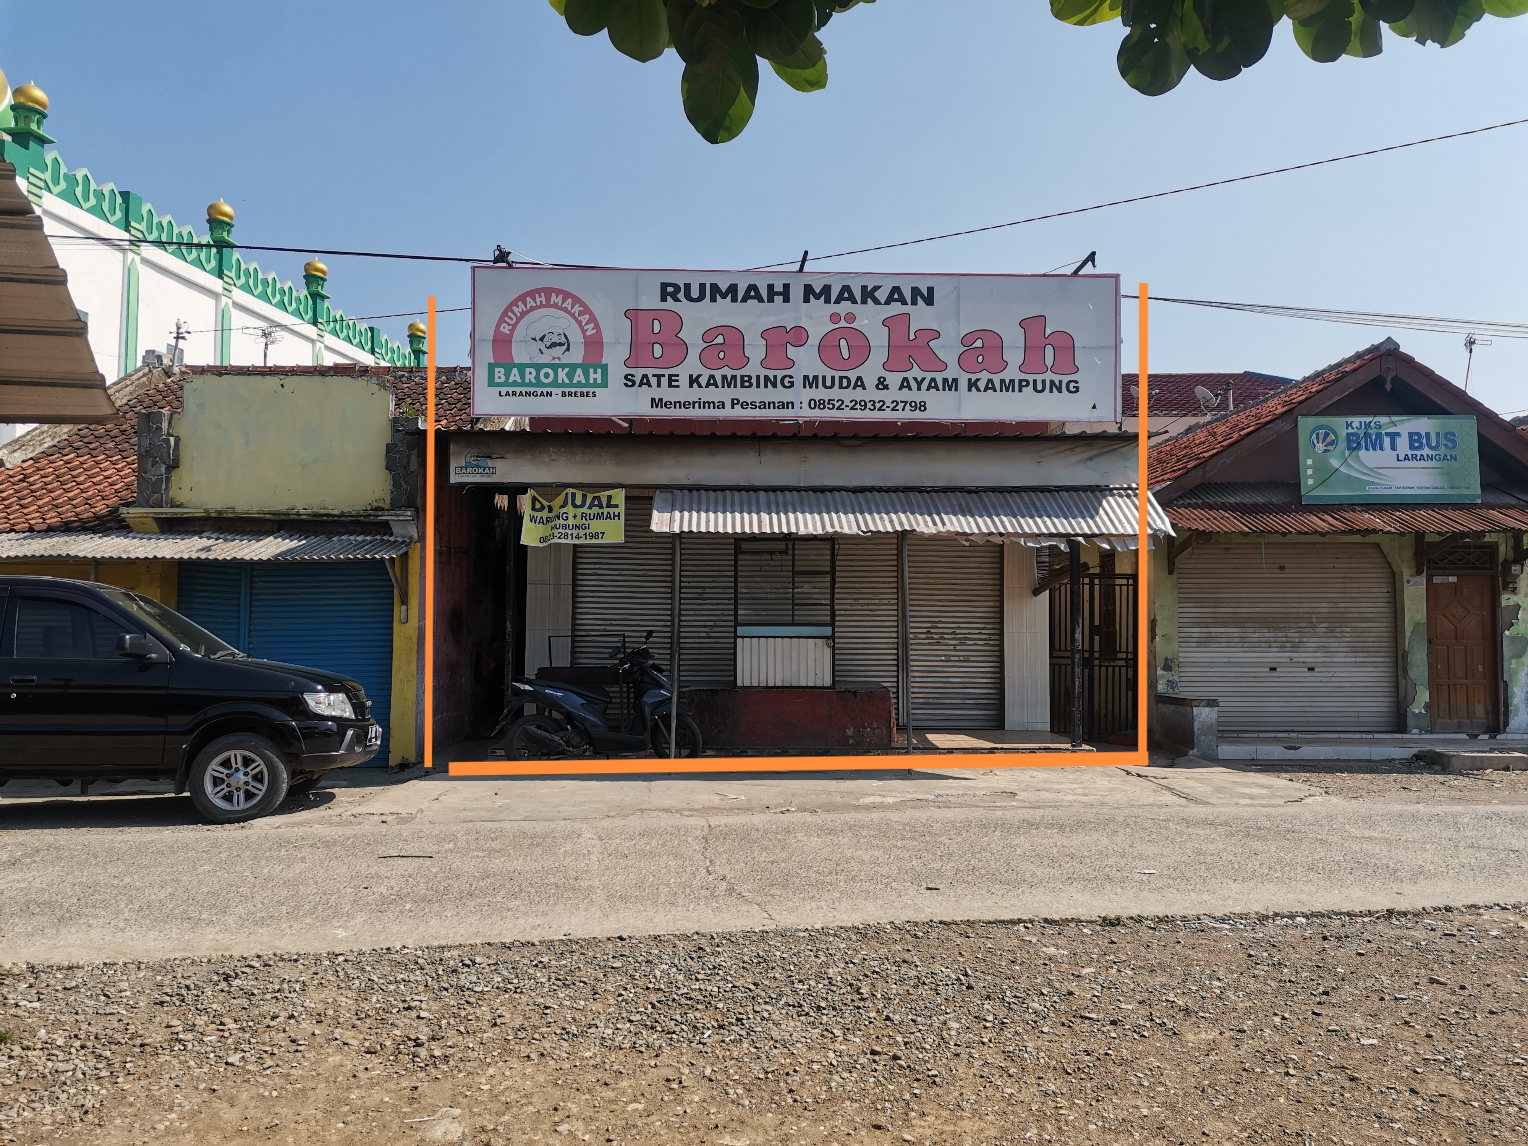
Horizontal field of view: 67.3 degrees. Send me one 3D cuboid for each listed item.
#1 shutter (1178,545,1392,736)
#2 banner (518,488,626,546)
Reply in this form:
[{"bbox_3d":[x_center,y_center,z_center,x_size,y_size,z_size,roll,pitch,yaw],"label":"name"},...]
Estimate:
[{"bbox_3d":[6.477,0.790,14.200,2.730,2.360,0.100,0,-3,0],"label":"shutter"},{"bbox_3d":[-1.814,-0.539,10.900,1.000,0.510,0.060,0,-3,-3],"label":"banner"}]

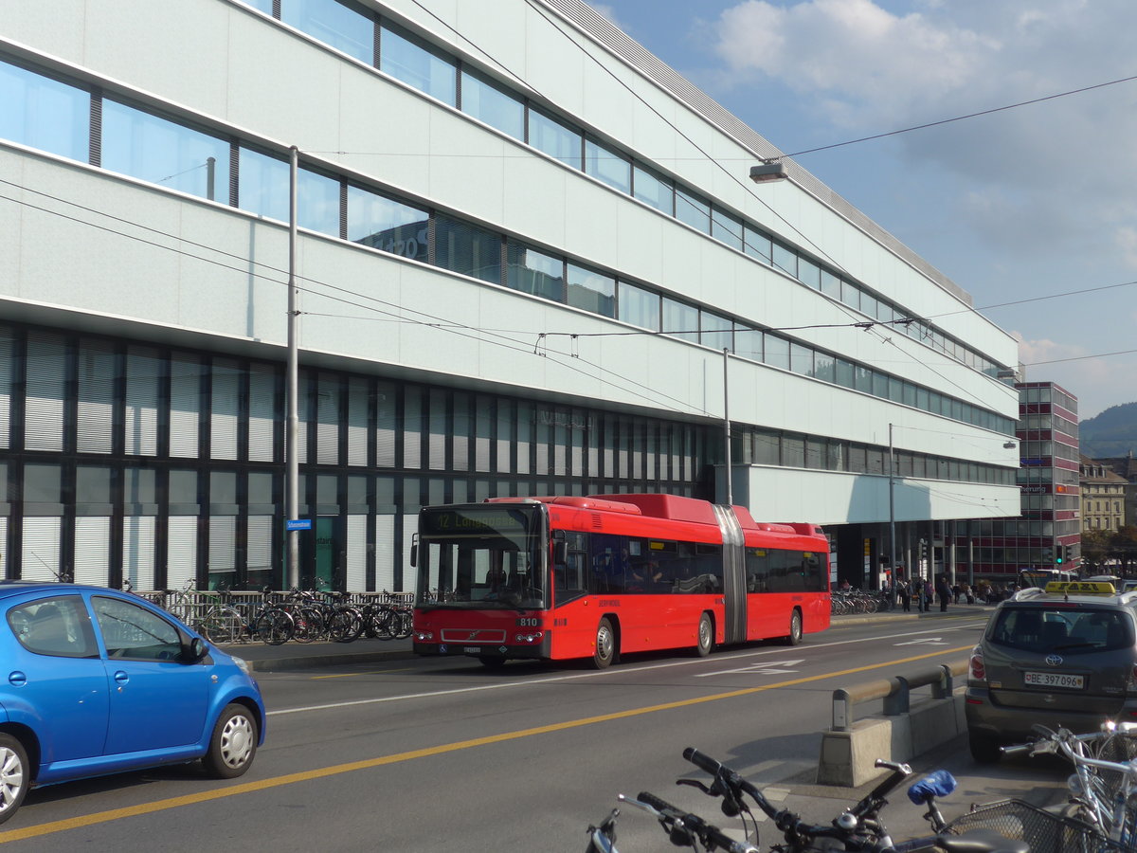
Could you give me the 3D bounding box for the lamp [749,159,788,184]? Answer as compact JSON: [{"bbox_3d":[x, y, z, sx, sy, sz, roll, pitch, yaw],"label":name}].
[{"bbox_3d":[3.702,-4.718,26.700,0.660,0.360,0.380,-1,-4,25],"label":"lamp"}]

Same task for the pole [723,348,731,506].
[{"bbox_3d":[6.367,2.300,57.303,0.260,10.850,0.260,-2,-4,25],"label":"pole"}]

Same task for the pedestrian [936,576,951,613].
[{"bbox_3d":[19.204,8.621,74.049,0.550,1.750,0.360,3,-4,-40],"label":"pedestrian"}]

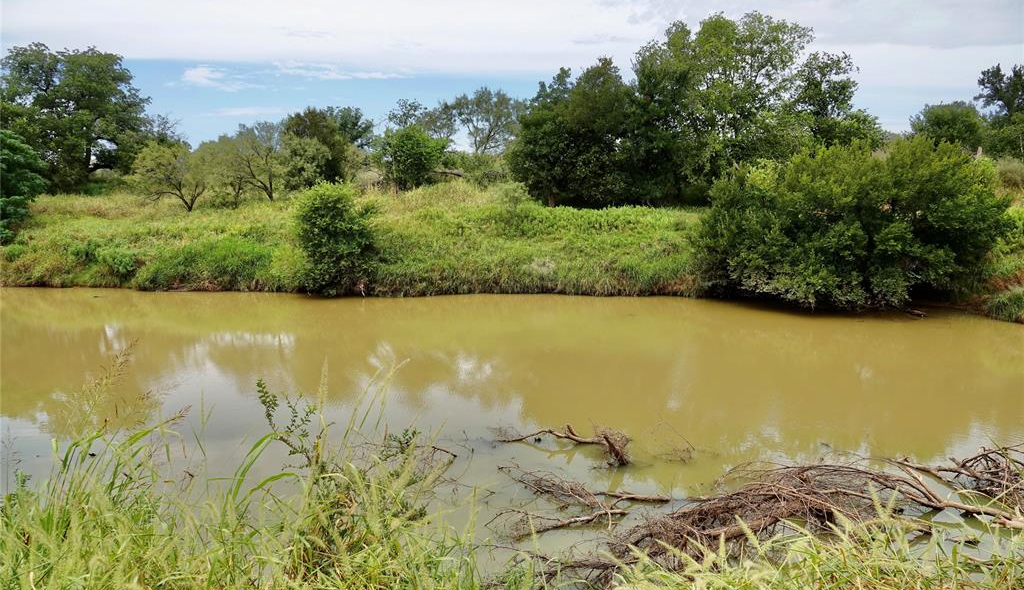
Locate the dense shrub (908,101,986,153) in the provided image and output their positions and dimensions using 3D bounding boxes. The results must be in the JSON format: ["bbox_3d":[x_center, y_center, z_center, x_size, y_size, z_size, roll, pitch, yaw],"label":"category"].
[{"bbox_3d":[24.260,-9.038,38.014,4.340,3.470,3.900,6,12,31],"label":"dense shrub"}]

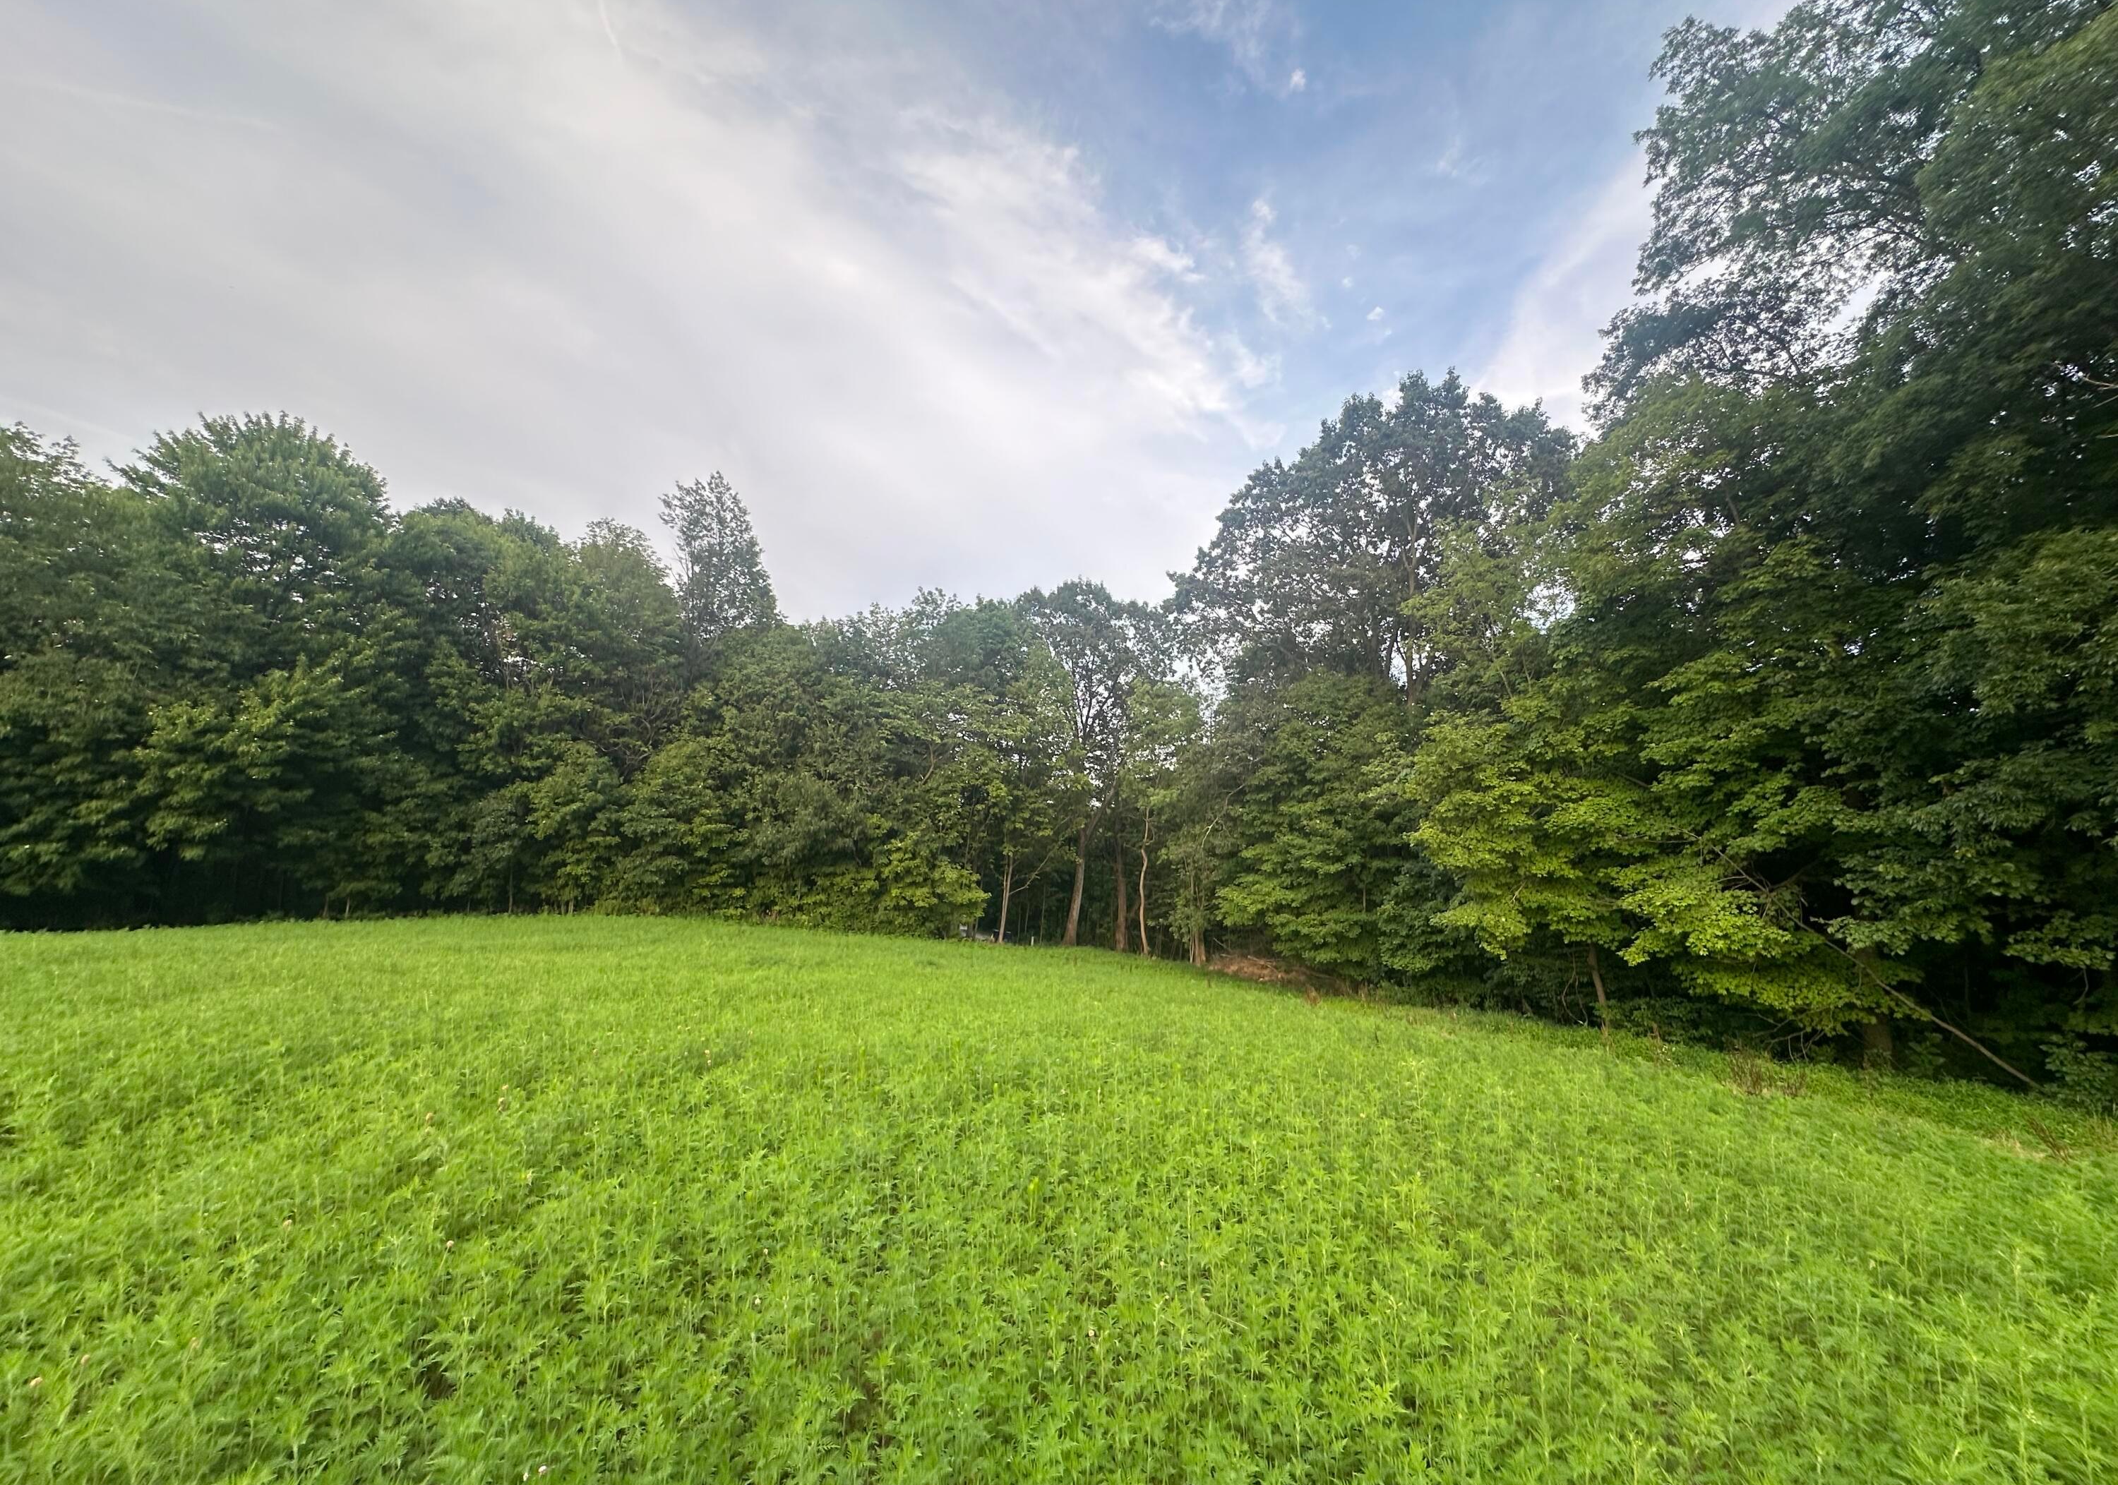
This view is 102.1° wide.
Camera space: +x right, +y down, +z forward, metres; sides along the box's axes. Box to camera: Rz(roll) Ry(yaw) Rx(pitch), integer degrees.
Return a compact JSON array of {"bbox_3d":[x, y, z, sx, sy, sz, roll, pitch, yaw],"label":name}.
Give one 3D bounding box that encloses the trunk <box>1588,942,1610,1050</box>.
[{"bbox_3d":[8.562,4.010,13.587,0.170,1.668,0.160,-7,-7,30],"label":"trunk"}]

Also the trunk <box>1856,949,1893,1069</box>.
[{"bbox_3d":[12.457,4.028,13.095,0.360,1.823,0.360,-5,-8,43],"label":"trunk"}]

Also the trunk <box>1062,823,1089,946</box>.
[{"bbox_3d":[0.660,5.473,33.245,0.580,4.729,0.500,7,-6,1],"label":"trunk"}]

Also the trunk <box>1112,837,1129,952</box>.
[{"bbox_3d":[2.334,5.774,32.222,0.420,4.238,0.400,0,-6,0],"label":"trunk"}]

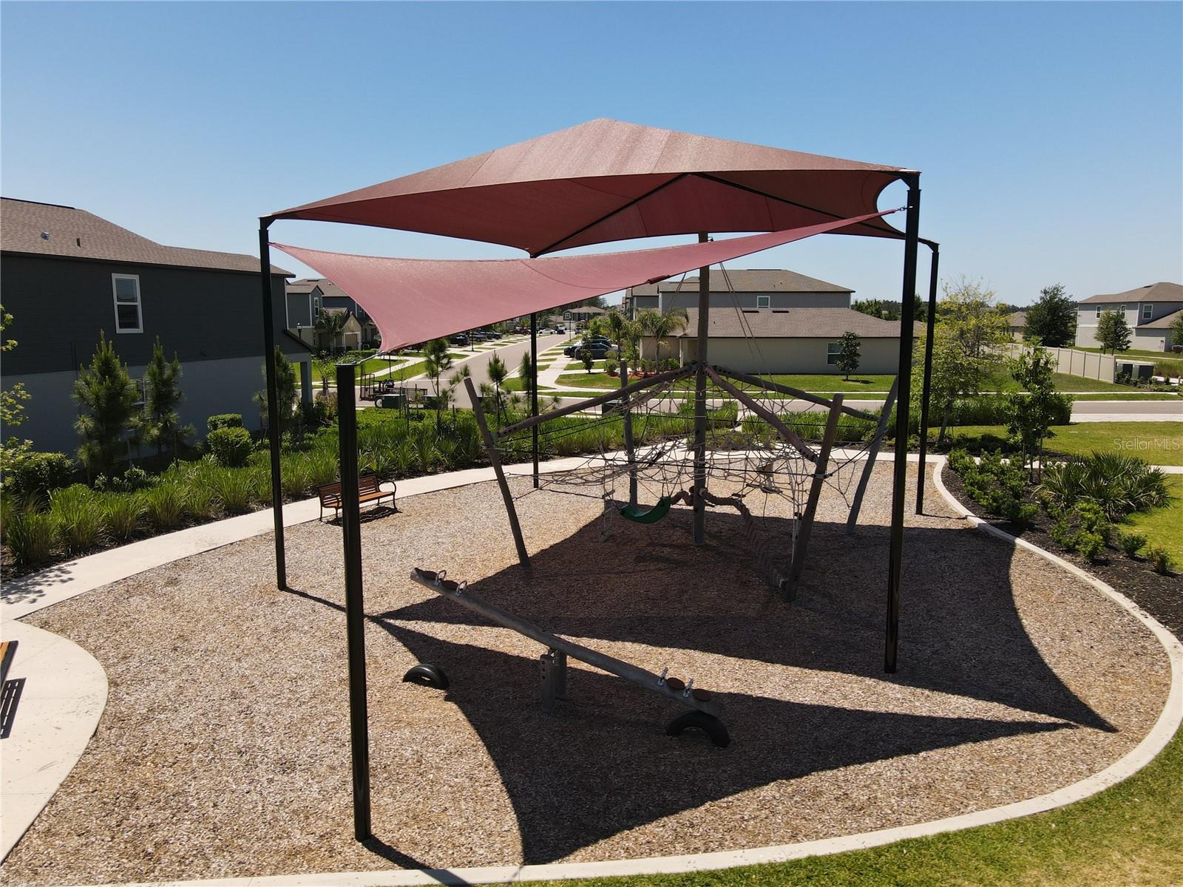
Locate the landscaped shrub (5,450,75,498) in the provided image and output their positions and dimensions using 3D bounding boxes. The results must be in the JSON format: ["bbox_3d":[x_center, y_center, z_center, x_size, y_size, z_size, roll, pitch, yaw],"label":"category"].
[{"bbox_3d":[-13.261,0.789,19.714,1.300,1.150,1.600,2,9,12],"label":"landscaped shrub"}]

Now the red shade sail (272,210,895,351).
[{"bbox_3d":[-1.457,-1.836,8.930,8.836,1.527,4.430,3,9,20],"label":"red shade sail"}]

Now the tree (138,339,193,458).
[{"bbox_3d":[-13.085,-1.325,25.054,1.600,3.750,1.600,-4,10,-27],"label":"tree"}]

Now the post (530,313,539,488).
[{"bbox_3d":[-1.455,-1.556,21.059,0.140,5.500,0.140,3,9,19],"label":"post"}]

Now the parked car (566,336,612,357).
[{"bbox_3d":[-0.358,-10.517,91.464,5.100,1.800,1.920,-2,9,-12],"label":"parked car"}]

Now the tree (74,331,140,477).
[{"bbox_3d":[-12.500,-0.871,21.119,1.550,4.003,1.550,0,9,0],"label":"tree"}]

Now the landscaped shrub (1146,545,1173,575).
[{"bbox_3d":[9.998,2.014,14.380,0.440,0.540,0.440,6,11,35],"label":"landscaped shrub"}]

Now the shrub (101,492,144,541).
[{"bbox_3d":[-8.728,1.318,15.191,0.710,0.841,0.710,-5,10,-30],"label":"shrub"}]

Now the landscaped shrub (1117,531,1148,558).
[{"bbox_3d":[9.929,1.833,15.058,0.520,0.500,0.520,0,9,0],"label":"landscaped shrub"}]

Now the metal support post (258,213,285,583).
[{"bbox_3d":[-4.702,-0.494,12.094,0.127,5.478,0.127,0,8,0],"label":"metal support post"}]

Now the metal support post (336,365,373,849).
[{"bbox_3d":[-1.794,1.266,6.175,0.127,3.708,0.127,0,8,0],"label":"metal support post"}]

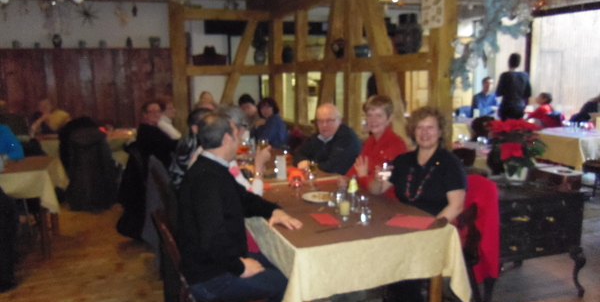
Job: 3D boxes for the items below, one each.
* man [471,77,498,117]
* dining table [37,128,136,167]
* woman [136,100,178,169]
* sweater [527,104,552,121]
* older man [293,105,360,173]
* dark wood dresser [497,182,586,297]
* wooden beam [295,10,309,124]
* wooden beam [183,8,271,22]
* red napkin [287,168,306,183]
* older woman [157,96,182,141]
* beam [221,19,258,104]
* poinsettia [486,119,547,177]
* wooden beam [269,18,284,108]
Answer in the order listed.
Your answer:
[{"bbox_3d":[2.861,-0.447,7.572,0.520,1.360,0.650,-3,9,-16],"label":"man"},{"bbox_3d":[-2.665,0.184,6.276,1.250,0.770,0.850,-4,9,-20],"label":"dining table"},{"bbox_3d":[-1.368,0.102,5.097,0.680,1.240,0.500,0,9,3],"label":"woman"},{"bbox_3d":[3.479,-0.449,7.015,0.380,0.480,0.450,-3,9,-11],"label":"sweater"},{"bbox_3d":[0.162,0.280,3.759,0.700,1.270,0.550,-8,12,-39],"label":"older man"},{"bbox_3d":[1.400,0.590,3.261,0.800,0.720,0.560,-4,10,-16],"label":"dark wood dresser"},{"bbox_3d":[0.049,-1.083,6.389,0.141,1.496,0.141,-5,10,-20],"label":"wooden beam"},{"bbox_3d":[-1.163,-2.150,7.758,1.400,0.155,0.150,-4,9,-20],"label":"wooden beam"},{"bbox_3d":[-0.025,0.158,3.456,0.130,0.100,0.110,-4,9,-20],"label":"red napkin"},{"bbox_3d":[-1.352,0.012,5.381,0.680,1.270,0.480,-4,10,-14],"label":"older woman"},{"bbox_3d":[-1.060,-1.337,7.920,0.160,1.632,0.140,21,0,-22],"label":"beam"},{"bbox_3d":[1.448,0.021,3.323,0.400,0.430,0.380,3,10,23],"label":"poinsettia"},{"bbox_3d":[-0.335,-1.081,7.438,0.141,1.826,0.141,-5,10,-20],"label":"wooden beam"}]

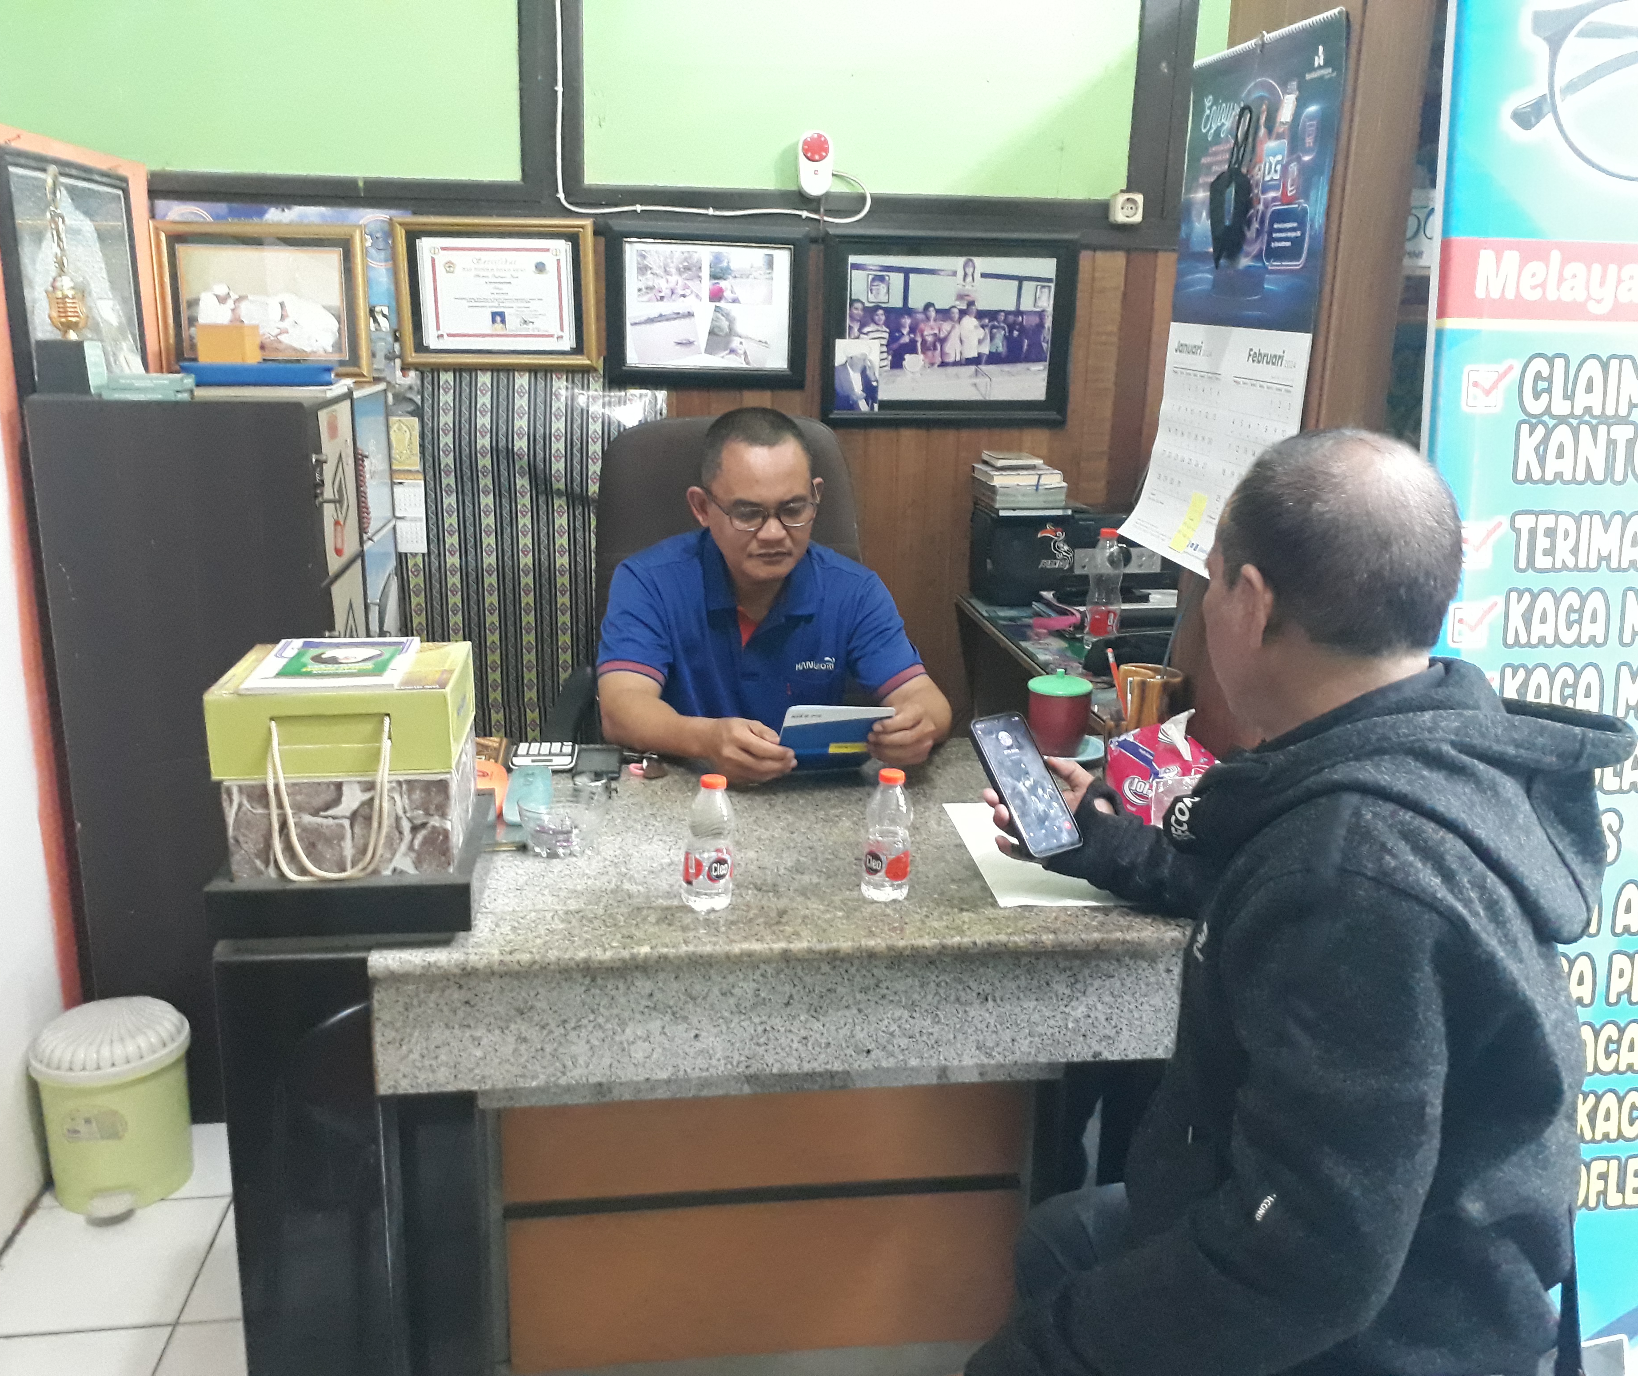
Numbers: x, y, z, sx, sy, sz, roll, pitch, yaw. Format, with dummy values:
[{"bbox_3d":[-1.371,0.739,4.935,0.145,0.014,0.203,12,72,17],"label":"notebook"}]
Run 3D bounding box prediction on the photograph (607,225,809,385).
[{"bbox_3d":[-0.230,-0.787,2.974,0.420,0.325,0.025,-1,21,-8],"label":"photograph"}]

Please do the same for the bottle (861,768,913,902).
[{"bbox_3d":[0.077,0.161,1.590,0.054,0.141,0.054,-1,15,-8],"label":"bottle"}]

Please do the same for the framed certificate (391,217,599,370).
[{"bbox_3d":[-0.653,-0.799,2.913,0.402,0.300,0.025,-1,20,-7],"label":"framed certificate"}]

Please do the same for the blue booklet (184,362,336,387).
[{"bbox_3d":[-0.927,-0.539,2.440,0.240,0.034,0.250,-1,15,-8],"label":"blue booklet"}]

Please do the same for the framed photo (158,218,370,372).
[{"bbox_3d":[-1.108,-0.770,2.859,0.403,0.304,0.025,-1,17,-7],"label":"framed photo"}]

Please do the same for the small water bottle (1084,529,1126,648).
[{"bbox_3d":[0.530,-0.182,2.650,0.063,0.215,0.063,-1,15,-8],"label":"small water bottle"}]

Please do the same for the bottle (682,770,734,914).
[{"bbox_3d":[-0.117,0.161,1.514,0.054,0.140,0.054,-1,15,-8],"label":"bottle"}]

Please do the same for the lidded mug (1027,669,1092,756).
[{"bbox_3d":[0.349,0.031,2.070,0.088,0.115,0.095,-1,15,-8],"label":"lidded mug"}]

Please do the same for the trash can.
[{"bbox_3d":[-1.124,0.663,2.293,0.232,0.286,0.250,-3,15,-16],"label":"trash can"}]

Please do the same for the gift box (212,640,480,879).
[{"bbox_3d":[-0.504,0.073,1.551,0.235,0.195,0.227,-1,15,-8],"label":"gift box"}]

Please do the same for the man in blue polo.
[{"bbox_3d":[-0.074,0.190,2.285,0.545,1.257,0.660,0,15,-6],"label":"man in blue polo"}]

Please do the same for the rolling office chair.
[{"bbox_3d":[-0.169,0.117,2.604,0.660,1.190,0.670,-1,15,-8],"label":"rolling office chair"}]

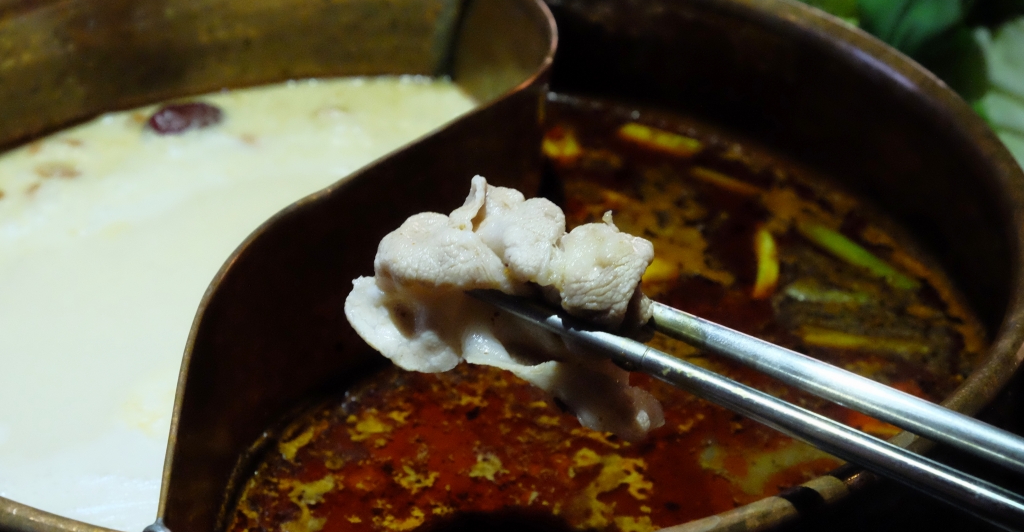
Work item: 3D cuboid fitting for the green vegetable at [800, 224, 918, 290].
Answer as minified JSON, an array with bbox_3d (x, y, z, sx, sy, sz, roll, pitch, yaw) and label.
[{"bbox_3d":[0.115,-0.003,0.466,0.007,0.006,0.046,-25,42,-38],"label":"green vegetable"}]

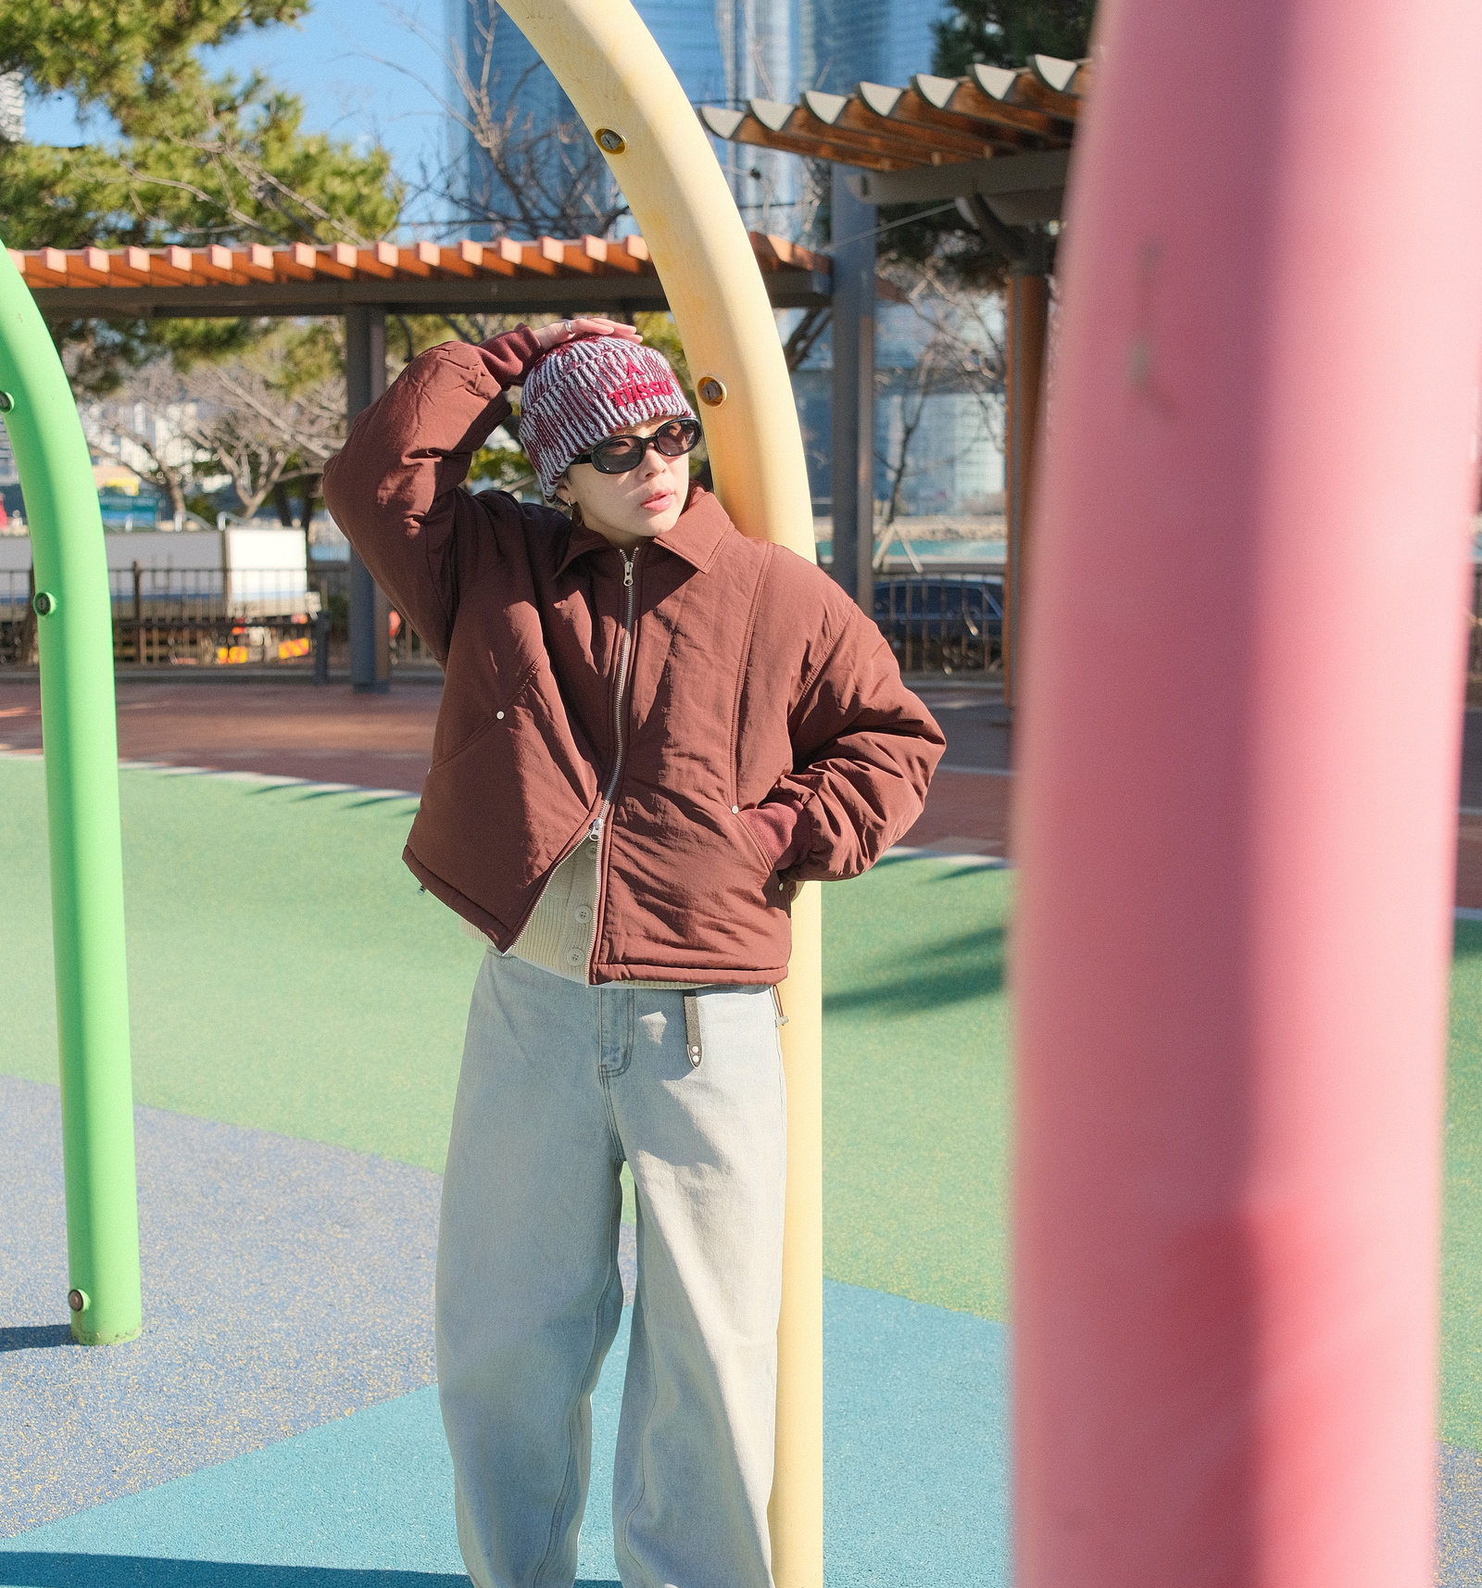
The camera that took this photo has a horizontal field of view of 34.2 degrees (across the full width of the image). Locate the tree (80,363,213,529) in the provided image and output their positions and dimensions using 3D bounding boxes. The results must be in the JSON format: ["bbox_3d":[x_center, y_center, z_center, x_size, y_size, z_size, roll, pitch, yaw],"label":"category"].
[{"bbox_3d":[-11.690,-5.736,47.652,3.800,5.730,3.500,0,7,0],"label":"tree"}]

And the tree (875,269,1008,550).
[{"bbox_3d":[3.287,-5.660,39.613,3.200,5.910,3.000,0,7,0],"label":"tree"}]

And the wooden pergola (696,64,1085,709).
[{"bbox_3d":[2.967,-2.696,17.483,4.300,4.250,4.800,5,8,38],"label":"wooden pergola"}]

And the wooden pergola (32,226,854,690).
[{"bbox_3d":[-2.966,-2.639,20.102,7.100,3.570,3.500,1,7,12],"label":"wooden pergola"}]

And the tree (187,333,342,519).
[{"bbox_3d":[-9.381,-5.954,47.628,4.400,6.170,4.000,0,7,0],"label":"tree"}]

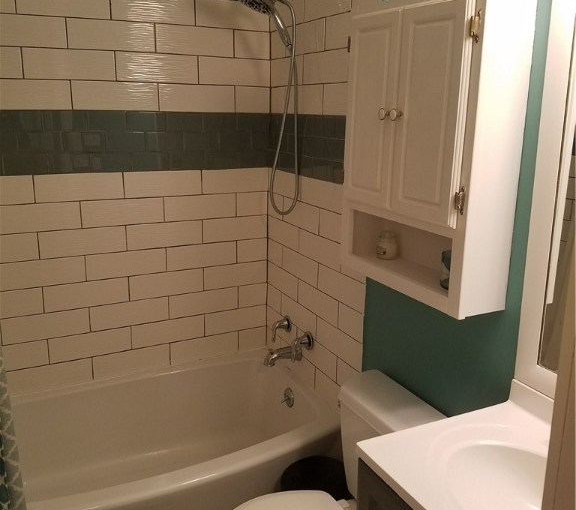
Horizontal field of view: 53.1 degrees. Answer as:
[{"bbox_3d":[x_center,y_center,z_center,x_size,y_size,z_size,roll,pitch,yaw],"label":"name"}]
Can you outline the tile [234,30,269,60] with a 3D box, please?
[{"bbox_3d":[-0.147,-0.844,2.317,0.145,0.102,0.010,-7,16,-26],"label":"tile"}]

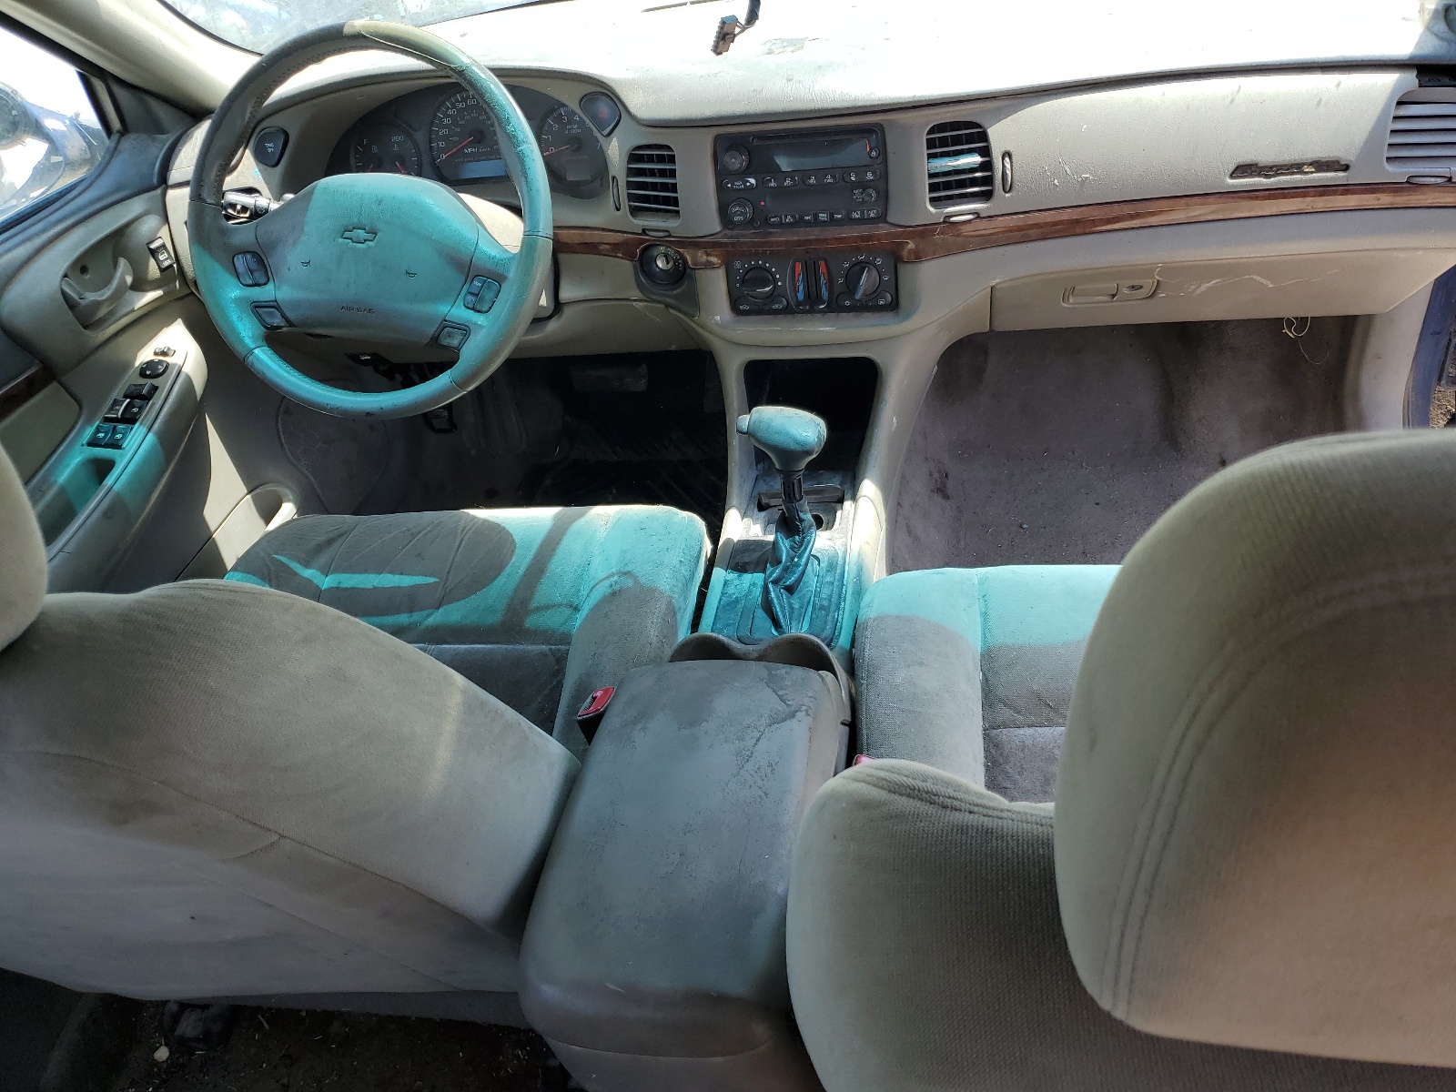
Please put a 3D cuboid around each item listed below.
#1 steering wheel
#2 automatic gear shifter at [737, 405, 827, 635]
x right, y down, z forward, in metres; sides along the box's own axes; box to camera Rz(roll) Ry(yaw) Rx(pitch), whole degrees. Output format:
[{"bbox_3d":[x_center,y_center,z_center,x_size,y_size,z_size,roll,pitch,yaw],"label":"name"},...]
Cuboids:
[{"bbox_3d":[-0.353,-0.319,1.105,0.385,0.385,0.100,5,7,10],"label":"steering wheel"},{"bbox_3d":[0.058,-0.029,1.070,0.088,0.178,0.120,0,32,11],"label":"automatic gear shifter"}]

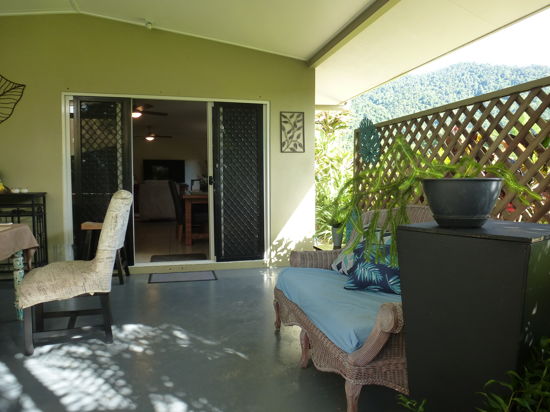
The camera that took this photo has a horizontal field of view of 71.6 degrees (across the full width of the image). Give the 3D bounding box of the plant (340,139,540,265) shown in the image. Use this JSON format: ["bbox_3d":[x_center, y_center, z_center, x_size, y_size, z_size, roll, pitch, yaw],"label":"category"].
[{"bbox_3d":[0.648,-0.030,1.520,0.770,0.490,0.520,0,4,0],"label":"plant"}]

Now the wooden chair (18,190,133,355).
[{"bbox_3d":[-1.402,0.433,2.792,0.706,1.070,0.484,-1,4,-14],"label":"wooden chair"}]

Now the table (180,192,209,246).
[{"bbox_3d":[-1.165,0.199,6.899,0.965,0.785,1.442,-1,4,-14],"label":"table"}]

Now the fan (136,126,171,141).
[{"bbox_3d":[-3.536,-2.059,10.797,1.250,0.403,1.250,-1,4,-14],"label":"fan"}]

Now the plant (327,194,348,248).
[{"bbox_3d":[0.653,0.167,3.981,0.230,0.530,0.230,-1,4,-14],"label":"plant"}]

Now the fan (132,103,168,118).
[{"bbox_3d":[-2.472,-1.766,6.766,1.250,0.403,1.250,-1,4,-14],"label":"fan"}]

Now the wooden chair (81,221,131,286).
[{"bbox_3d":[-1.922,0.529,4.320,0.444,0.655,0.444,-1,4,-14],"label":"wooden chair"}]

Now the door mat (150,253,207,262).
[{"bbox_3d":[-1.302,0.707,5.208,0.716,0.012,0.464,-1,4,-14],"label":"door mat"}]

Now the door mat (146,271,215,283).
[{"bbox_3d":[-1.088,0.838,4.541,0.757,0.012,0.424,-1,4,-14],"label":"door mat"}]

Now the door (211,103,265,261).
[{"bbox_3d":[-0.460,-0.294,4.907,0.647,2.009,0.040,-1,4,-14],"label":"door"}]

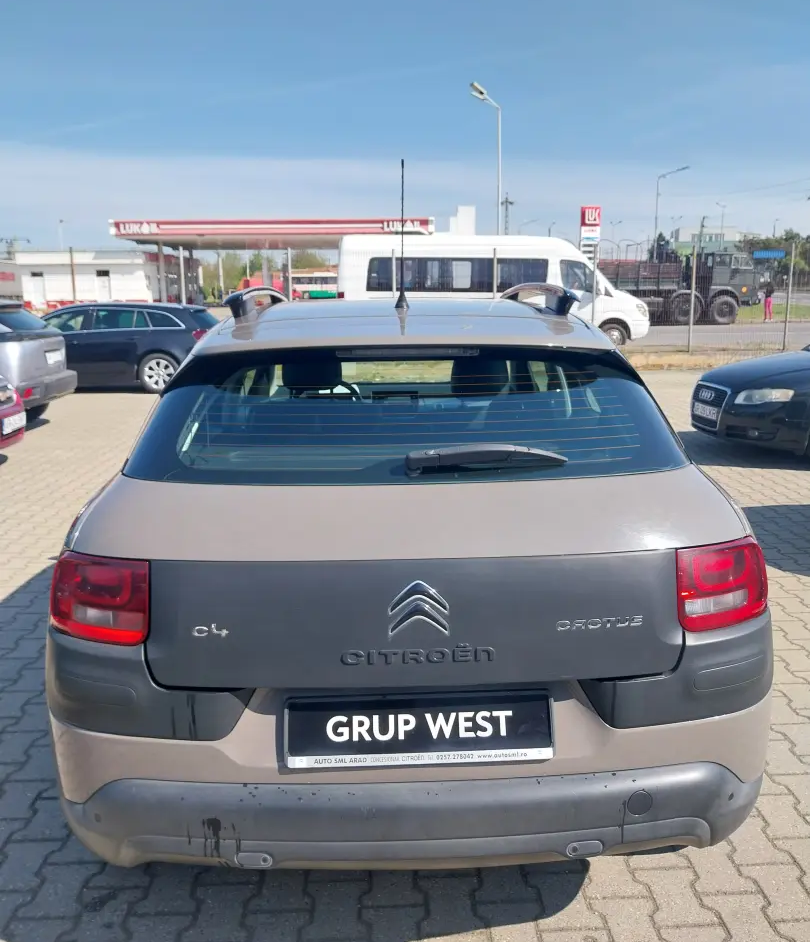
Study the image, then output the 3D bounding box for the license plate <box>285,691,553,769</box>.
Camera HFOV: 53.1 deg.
[{"bbox_3d":[0.029,0.513,1.615,0.530,0.140,0.020,-1,3,-3],"label":"license plate"}]

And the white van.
[{"bbox_3d":[2.113,-4.550,20.507,7.500,2.700,2.000,-1,13,-3],"label":"white van"}]

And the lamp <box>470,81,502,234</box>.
[{"bbox_3d":[3.113,-10.611,32.436,1.250,9.000,1.700,0,13,0],"label":"lamp"}]

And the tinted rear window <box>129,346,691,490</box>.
[{"bbox_3d":[0.004,-0.111,1.952,1.280,0.140,0.420,-1,55,-3],"label":"tinted rear window"}]

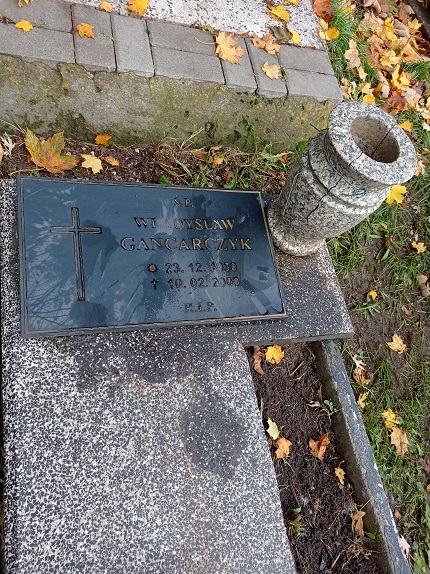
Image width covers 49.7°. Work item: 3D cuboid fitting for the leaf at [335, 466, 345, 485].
[{"bbox_3d":[0.321,0.476,1.172,0.027,0.010,0.043,-14,71,-26],"label":"leaf"}]

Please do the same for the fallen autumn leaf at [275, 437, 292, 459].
[{"bbox_3d":[0.170,0.399,1.150,0.051,0.012,0.046,1,65,-21],"label":"fallen autumn leaf"}]

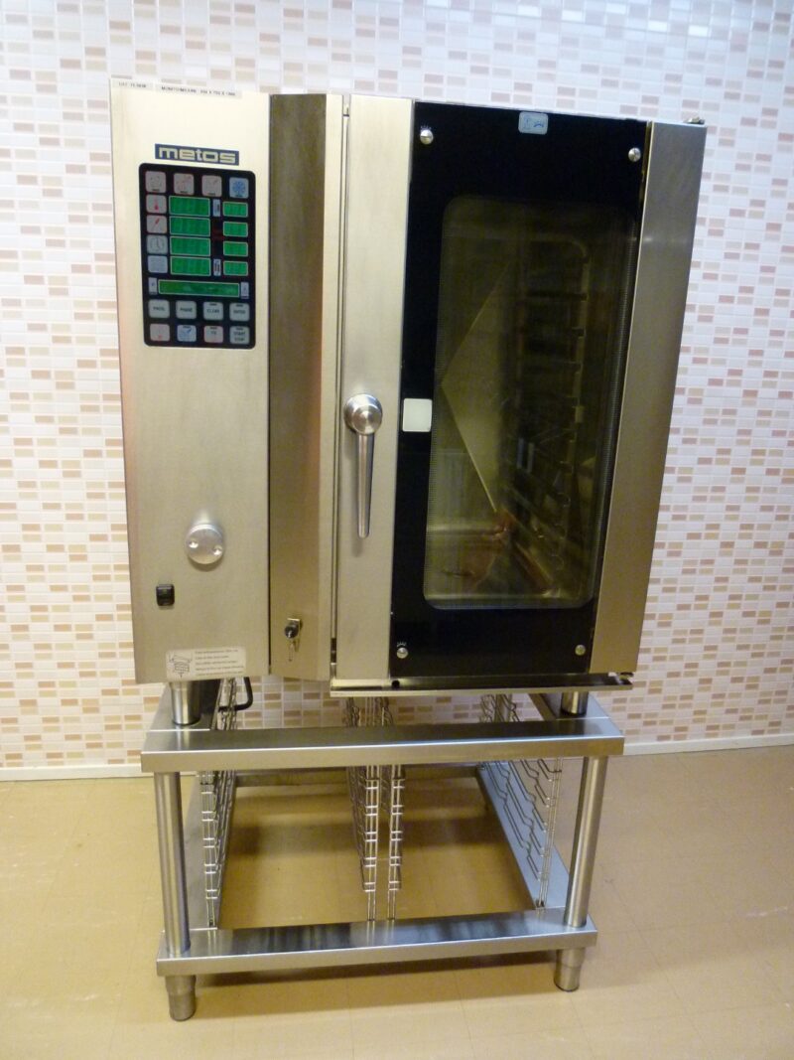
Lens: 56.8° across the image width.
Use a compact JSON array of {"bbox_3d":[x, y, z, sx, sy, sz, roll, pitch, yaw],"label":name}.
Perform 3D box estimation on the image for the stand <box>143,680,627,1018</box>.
[{"bbox_3d":[-0.061,0.600,1.819,0.930,0.681,0.721,0,14,-7],"label":"stand"}]

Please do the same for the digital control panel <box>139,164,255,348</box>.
[{"bbox_3d":[-0.307,-0.420,1.140,0.170,0.264,0.015,-1,15,-13],"label":"digital control panel"}]

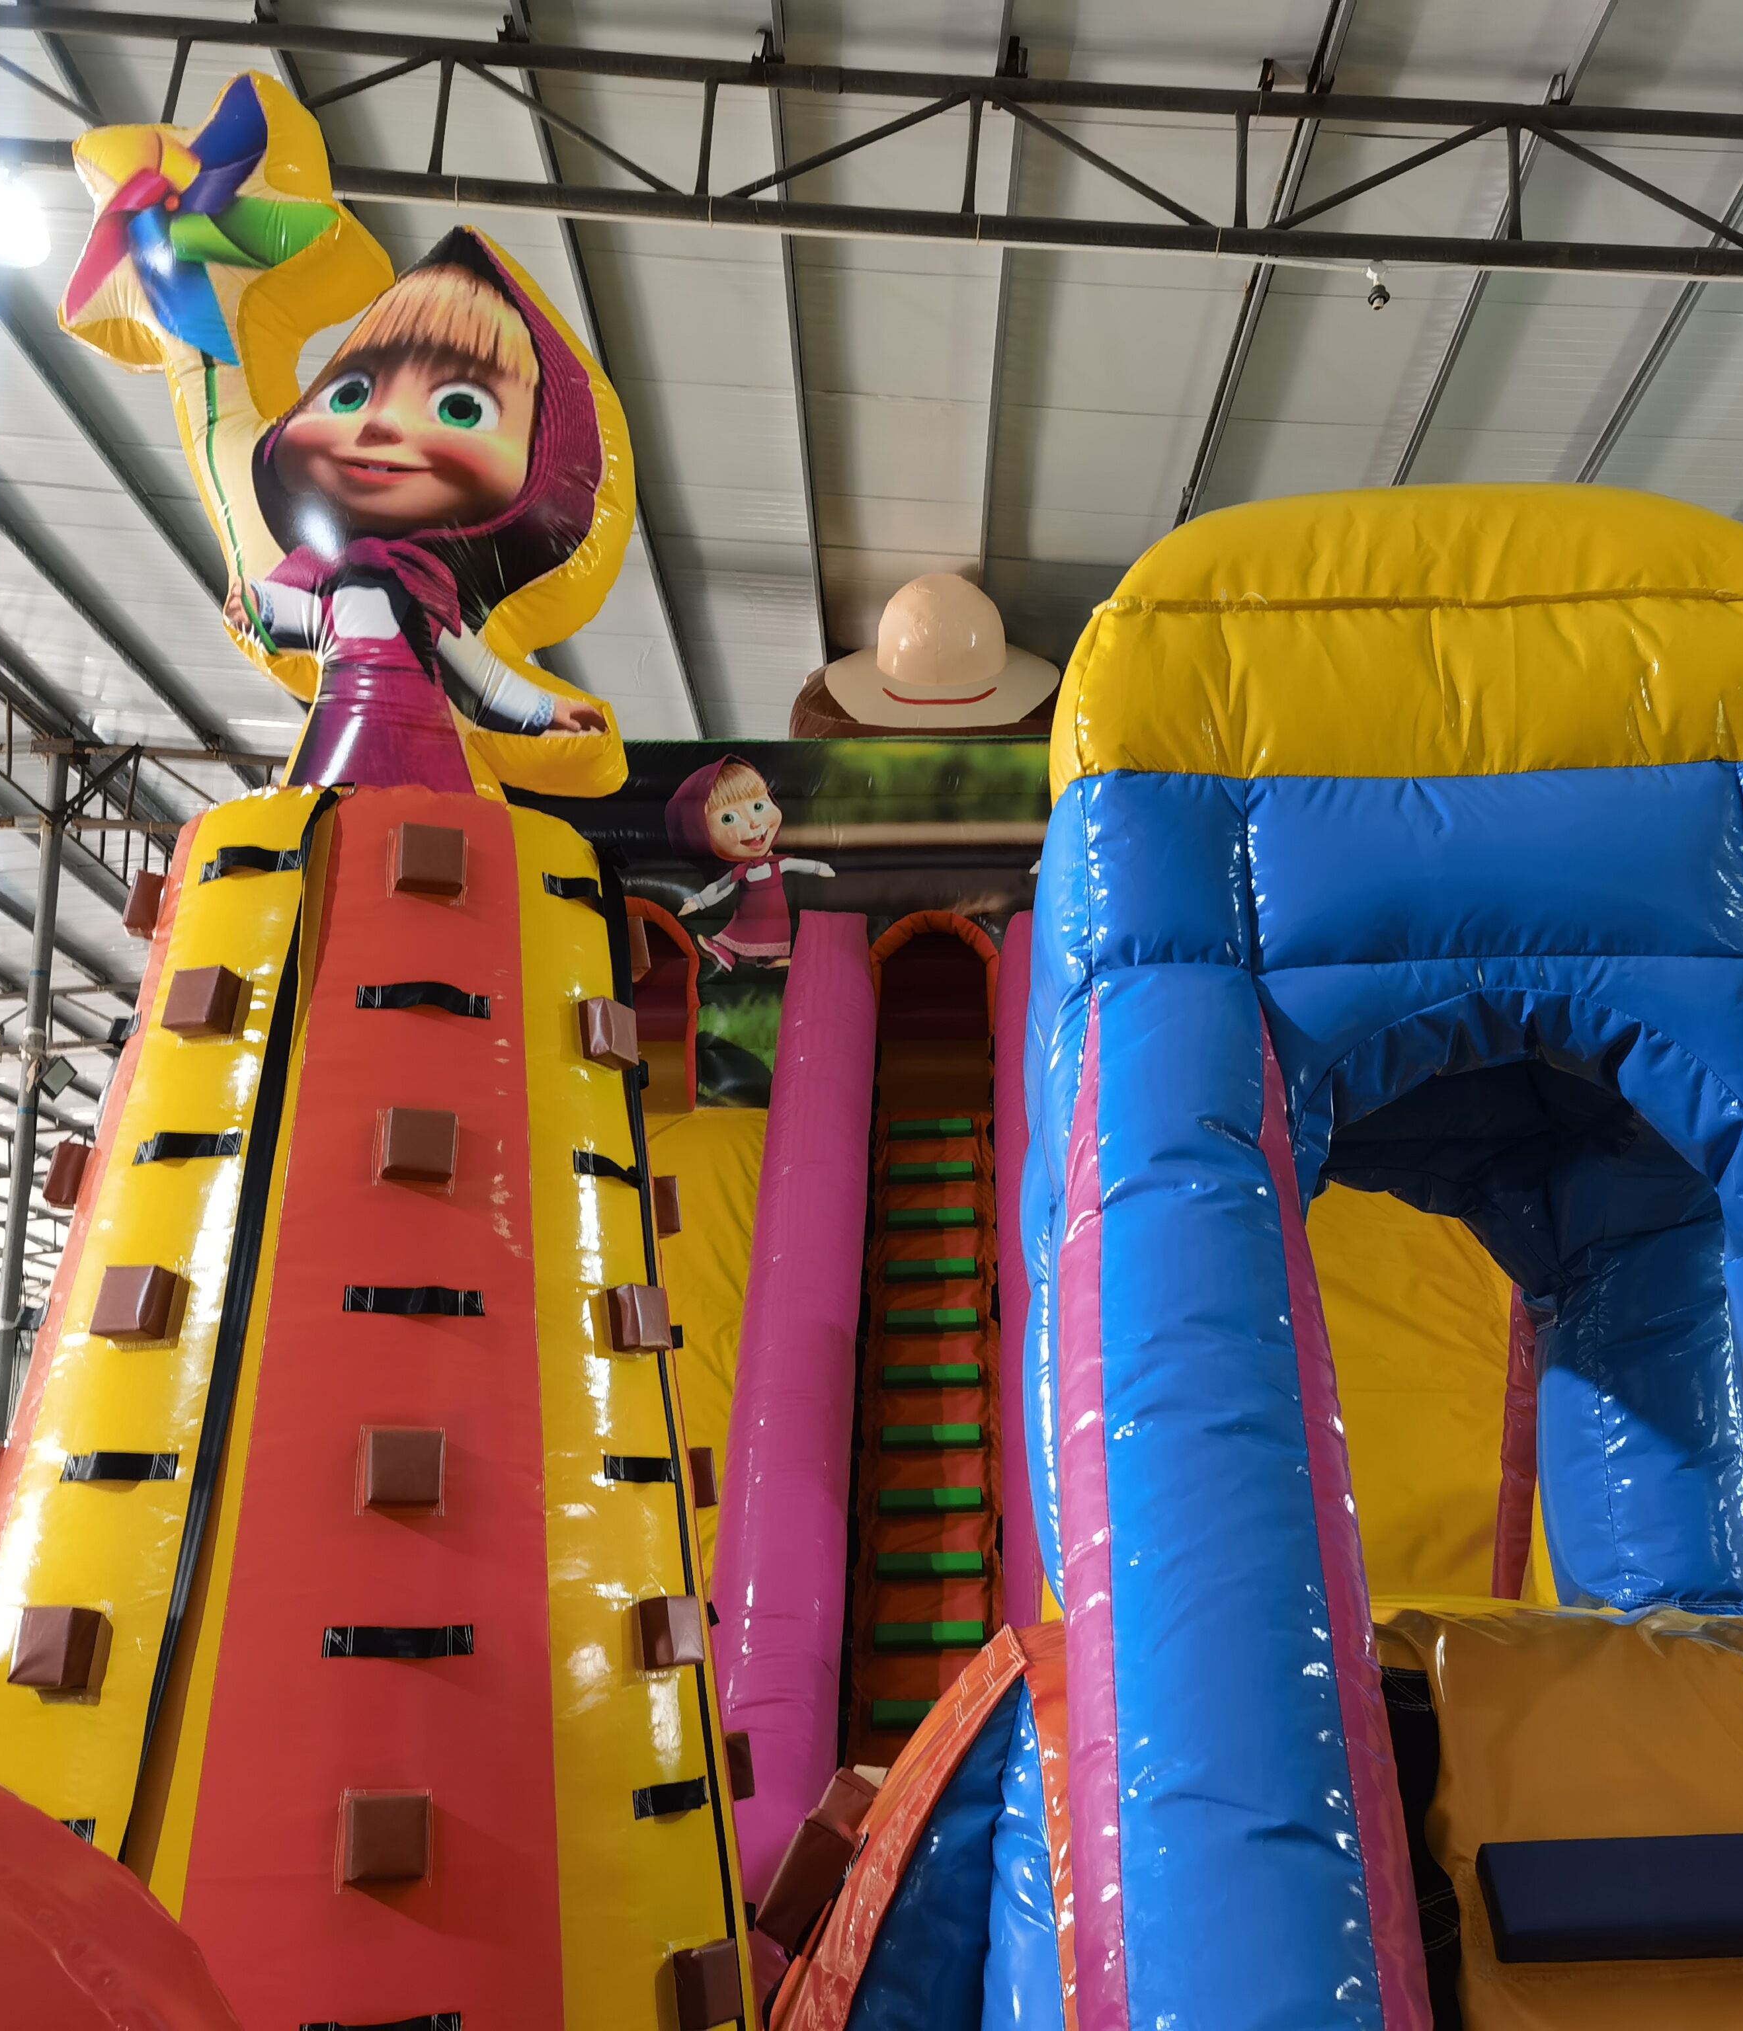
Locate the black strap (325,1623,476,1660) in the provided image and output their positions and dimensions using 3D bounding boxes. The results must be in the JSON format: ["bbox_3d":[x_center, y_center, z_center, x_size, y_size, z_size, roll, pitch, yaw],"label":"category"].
[{"bbox_3d":[-0.864,1.145,3.864,0.270,0.053,0.035,4,-23,-17],"label":"black strap"}]

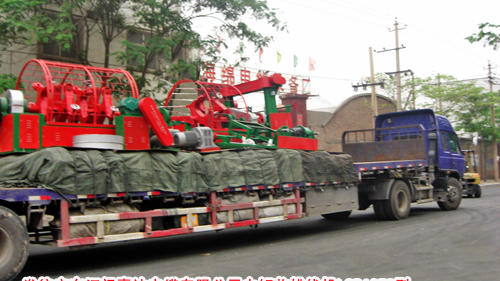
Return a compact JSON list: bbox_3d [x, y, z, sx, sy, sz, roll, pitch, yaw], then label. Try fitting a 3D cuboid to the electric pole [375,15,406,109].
[{"bbox_3d":[9.106,-2.384,34.651,2.200,10.760,0.400,-4,-4,40],"label":"electric pole"}]

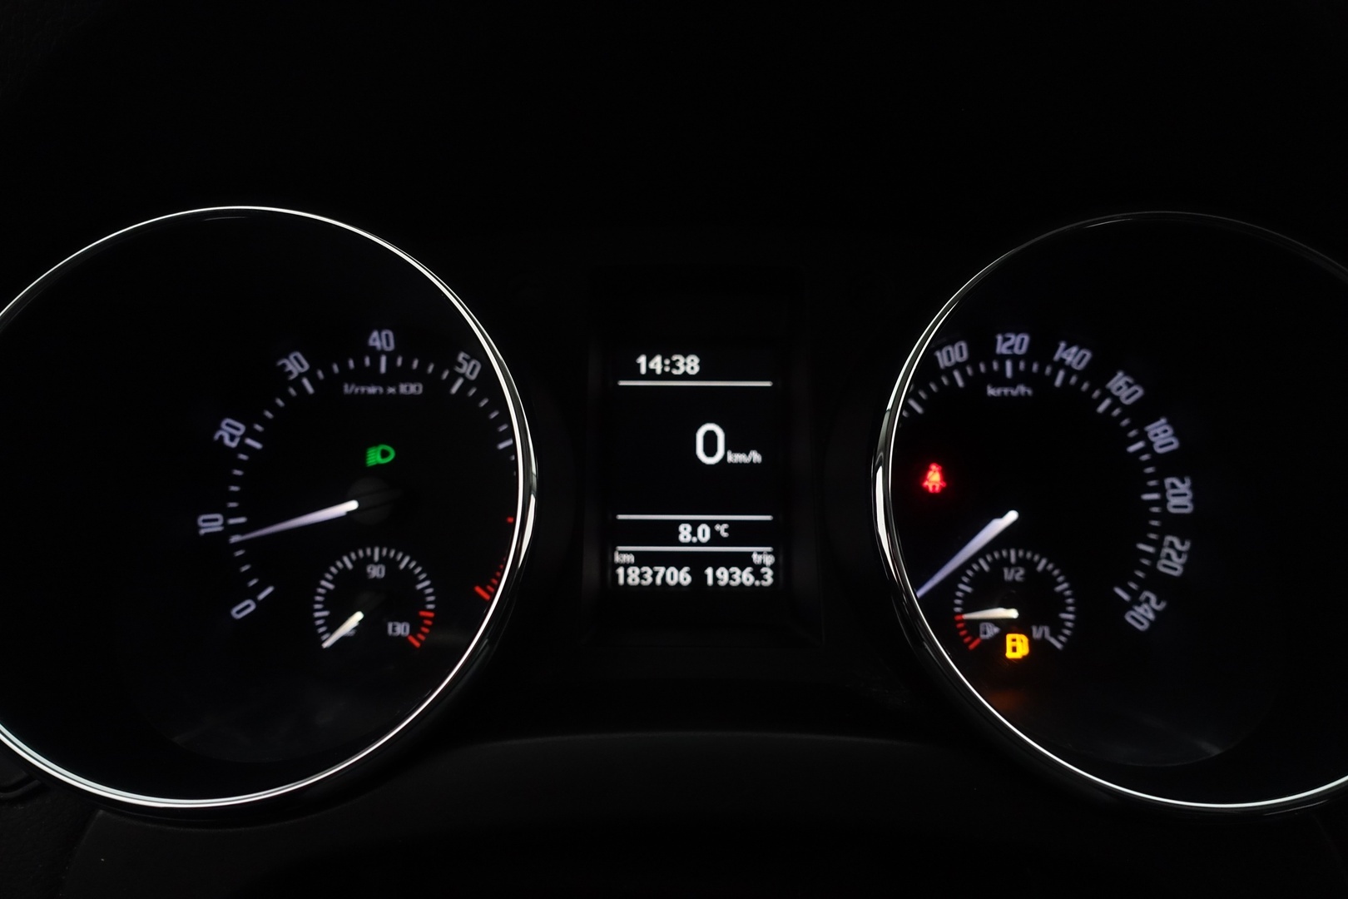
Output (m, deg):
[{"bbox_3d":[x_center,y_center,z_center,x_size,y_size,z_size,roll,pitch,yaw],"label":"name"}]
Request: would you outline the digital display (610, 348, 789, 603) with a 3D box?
[{"bbox_3d":[0.006,0.006,0.243,0.049,0.069,0.008,0,-4,0],"label":"digital display"}]

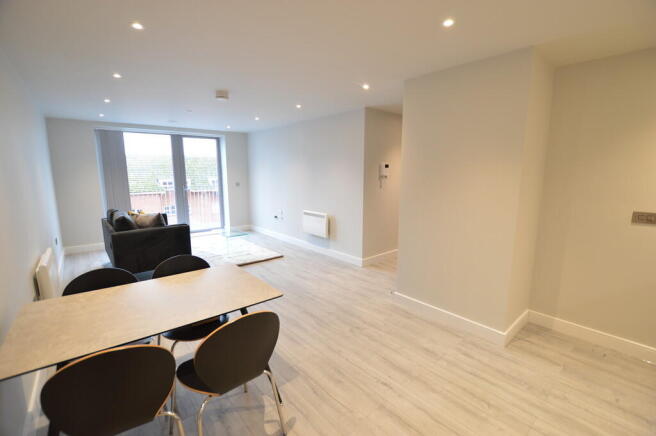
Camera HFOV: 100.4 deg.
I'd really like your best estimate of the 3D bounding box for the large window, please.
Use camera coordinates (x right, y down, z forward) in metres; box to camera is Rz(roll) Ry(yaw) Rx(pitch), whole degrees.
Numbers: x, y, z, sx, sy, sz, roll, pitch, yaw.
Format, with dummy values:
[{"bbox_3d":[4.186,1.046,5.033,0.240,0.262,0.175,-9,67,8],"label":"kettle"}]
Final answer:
[{"bbox_3d":[-3.548,-0.717,6.182,2.280,2.250,0.120,-7,11,-37],"label":"large window"}]

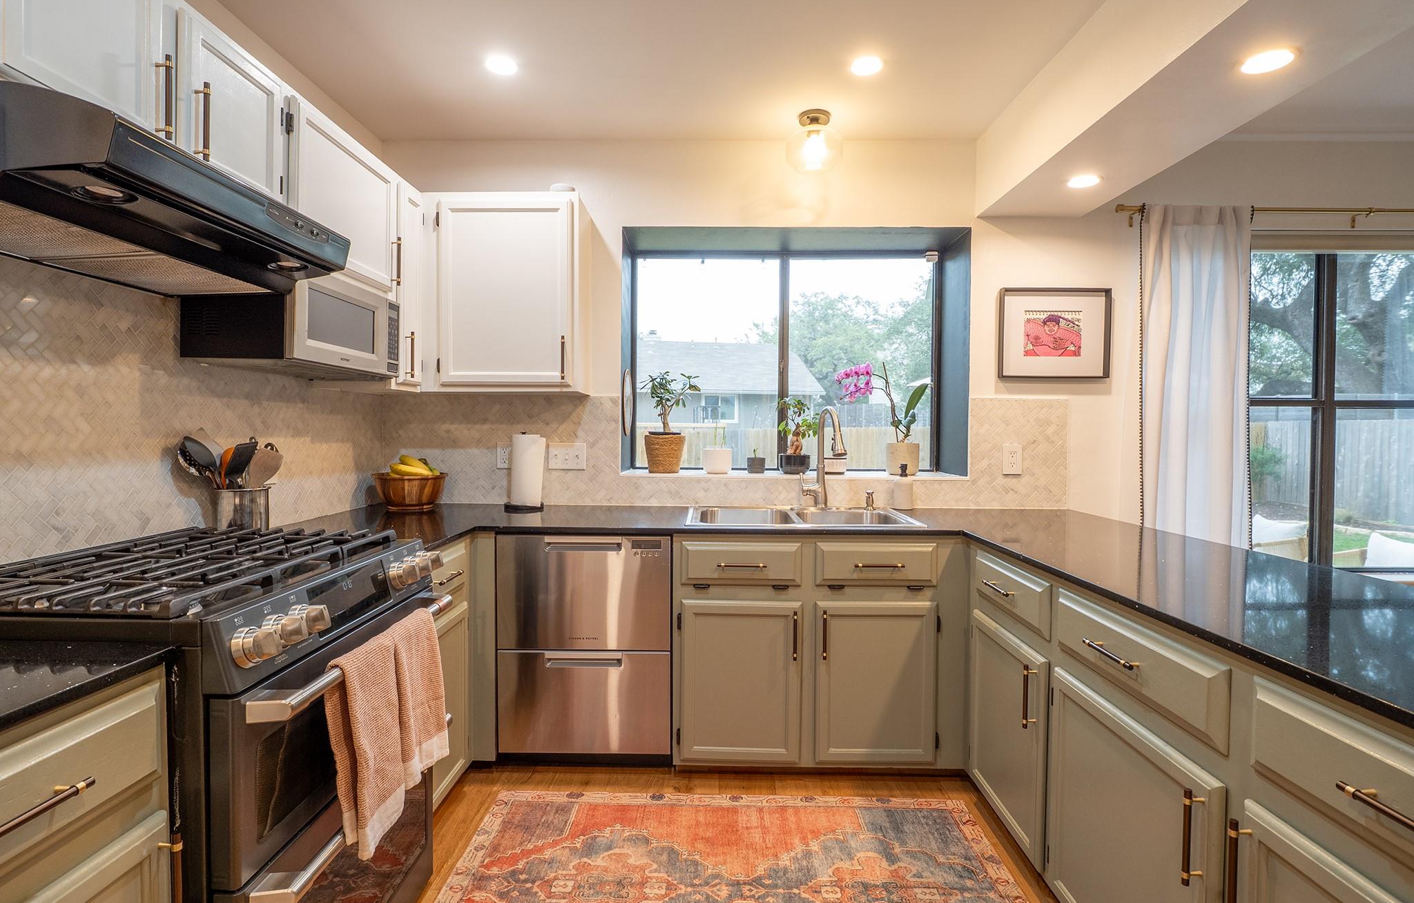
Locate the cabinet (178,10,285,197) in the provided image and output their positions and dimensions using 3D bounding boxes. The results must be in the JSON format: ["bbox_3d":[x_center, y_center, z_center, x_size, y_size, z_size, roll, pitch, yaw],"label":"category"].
[{"bbox_3d":[-1.240,-0.759,1.498,0.330,0.335,0.350,0,2,0],"label":"cabinet"}]

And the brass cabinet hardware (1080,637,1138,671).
[{"bbox_3d":[0.846,0.422,1.367,0.034,0.015,0.168,0,2,0],"label":"brass cabinet hardware"}]

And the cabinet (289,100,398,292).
[{"bbox_3d":[-1.238,-0.737,1.964,0.330,0.410,0.560,0,2,0],"label":"cabinet"}]

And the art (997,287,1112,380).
[{"bbox_3d":[1.489,-0.506,2.807,0.494,0.389,0.030,0,2,0],"label":"art"}]

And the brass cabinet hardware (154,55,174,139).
[{"bbox_3d":[-1.064,-0.694,1.278,0.034,0.166,0.014,0,2,0],"label":"brass cabinet hardware"}]

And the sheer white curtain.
[{"bbox_3d":[2.035,0.059,2.752,0.470,2.165,0.100,0,2,0],"label":"sheer white curtain"}]

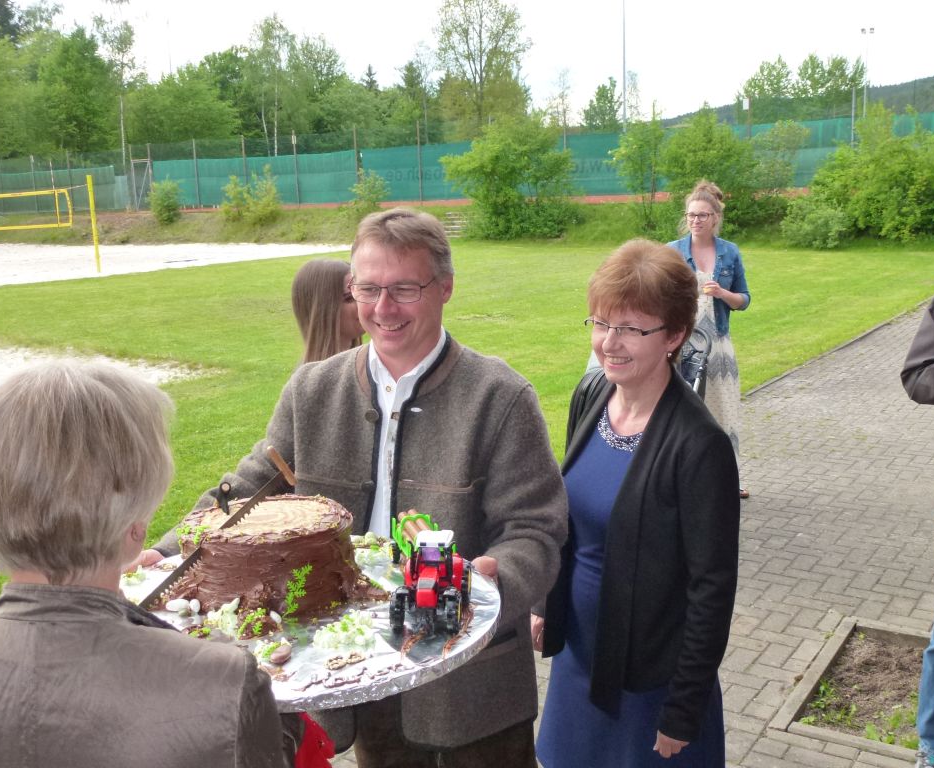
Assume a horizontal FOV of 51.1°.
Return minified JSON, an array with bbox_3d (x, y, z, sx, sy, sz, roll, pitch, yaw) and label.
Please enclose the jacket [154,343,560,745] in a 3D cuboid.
[{"bbox_3d":[-0.120,0.260,1.599,0.580,0.690,0.430,2,11,25],"label":"jacket"}]

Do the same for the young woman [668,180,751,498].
[{"bbox_3d":[1.349,-0.233,5.494,0.520,1.788,0.340,0,10,15],"label":"young woman"}]

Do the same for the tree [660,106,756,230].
[{"bbox_3d":[6.910,-6.059,27.931,2.803,3.641,2.628,-3,10,0],"label":"tree"}]

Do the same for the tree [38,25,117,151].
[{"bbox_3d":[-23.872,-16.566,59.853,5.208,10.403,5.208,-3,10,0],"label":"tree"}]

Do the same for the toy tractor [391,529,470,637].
[{"bbox_3d":[-0.036,0.231,1.176,0.082,0.102,0.152,3,11,13],"label":"toy tractor"}]

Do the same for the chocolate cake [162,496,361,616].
[{"bbox_3d":[-0.267,0.216,1.298,0.238,0.087,0.238,-2,11,-12],"label":"chocolate cake"}]

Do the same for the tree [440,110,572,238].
[{"bbox_3d":[1.291,-6.462,30.353,4.255,3.831,3.969,-3,10,0],"label":"tree"}]

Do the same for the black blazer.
[{"bbox_3d":[0.306,0.241,1.679,0.280,0.590,0.430,-10,12,-37],"label":"black blazer"}]

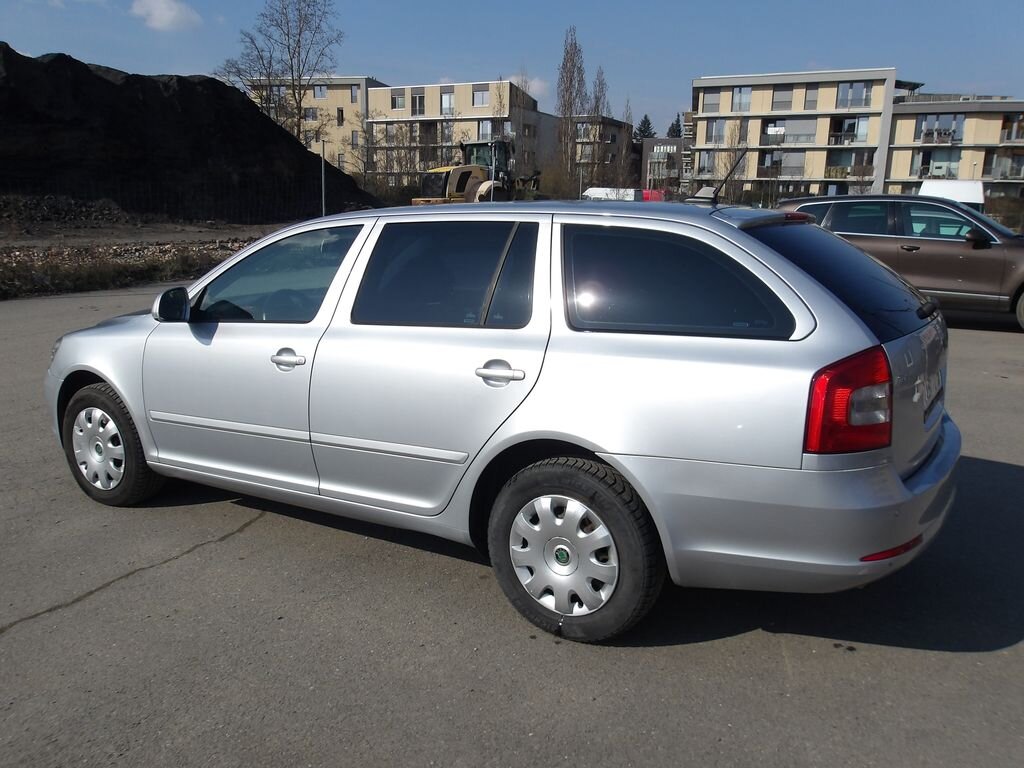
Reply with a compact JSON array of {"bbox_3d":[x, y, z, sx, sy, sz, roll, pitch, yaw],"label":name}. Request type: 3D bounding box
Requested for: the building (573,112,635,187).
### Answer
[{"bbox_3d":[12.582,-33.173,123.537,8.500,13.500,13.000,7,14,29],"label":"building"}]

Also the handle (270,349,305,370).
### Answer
[{"bbox_3d":[-0.881,-0.095,3.127,0.195,0.080,0.050,7,14,31],"label":"handle"}]

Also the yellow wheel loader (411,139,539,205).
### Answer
[{"bbox_3d":[-0.537,-7.540,31.133,2.750,3.400,7.100,12,17,40],"label":"yellow wheel loader"}]

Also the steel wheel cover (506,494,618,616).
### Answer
[{"bbox_3d":[0.168,0.579,2.697,0.420,0.420,0.060,7,14,31],"label":"steel wheel cover"}]

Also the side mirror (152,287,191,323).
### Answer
[{"bbox_3d":[-1.414,-0.341,3.339,0.100,0.145,0.180,7,14,31],"label":"side mirror"}]

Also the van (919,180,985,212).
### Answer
[{"bbox_3d":[15.439,-5.875,28.278,2.050,2.360,4.900,7,14,27],"label":"van"}]

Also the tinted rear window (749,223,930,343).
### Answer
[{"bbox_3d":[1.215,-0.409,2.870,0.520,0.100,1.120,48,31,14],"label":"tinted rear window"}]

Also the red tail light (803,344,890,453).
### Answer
[{"bbox_3d":[0.934,0.042,2.202,0.210,0.330,0.200,7,14,31],"label":"red tail light"}]

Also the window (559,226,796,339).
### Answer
[{"bbox_3d":[0.476,-0.311,2.409,0.760,0.360,0.060,7,-7,31],"label":"window"}]

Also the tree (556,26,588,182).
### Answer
[{"bbox_3d":[6.571,-29.339,90.797,3.800,21.060,3.800,0,12,0],"label":"tree"}]

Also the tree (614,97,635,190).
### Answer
[{"bbox_3d":[12.369,-24.891,88.701,2.400,13.350,2.400,0,12,0],"label":"tree"}]

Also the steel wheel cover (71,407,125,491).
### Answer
[{"bbox_3d":[-2.058,0.323,3.973,0.420,0.420,0.060,7,14,31],"label":"steel wheel cover"}]

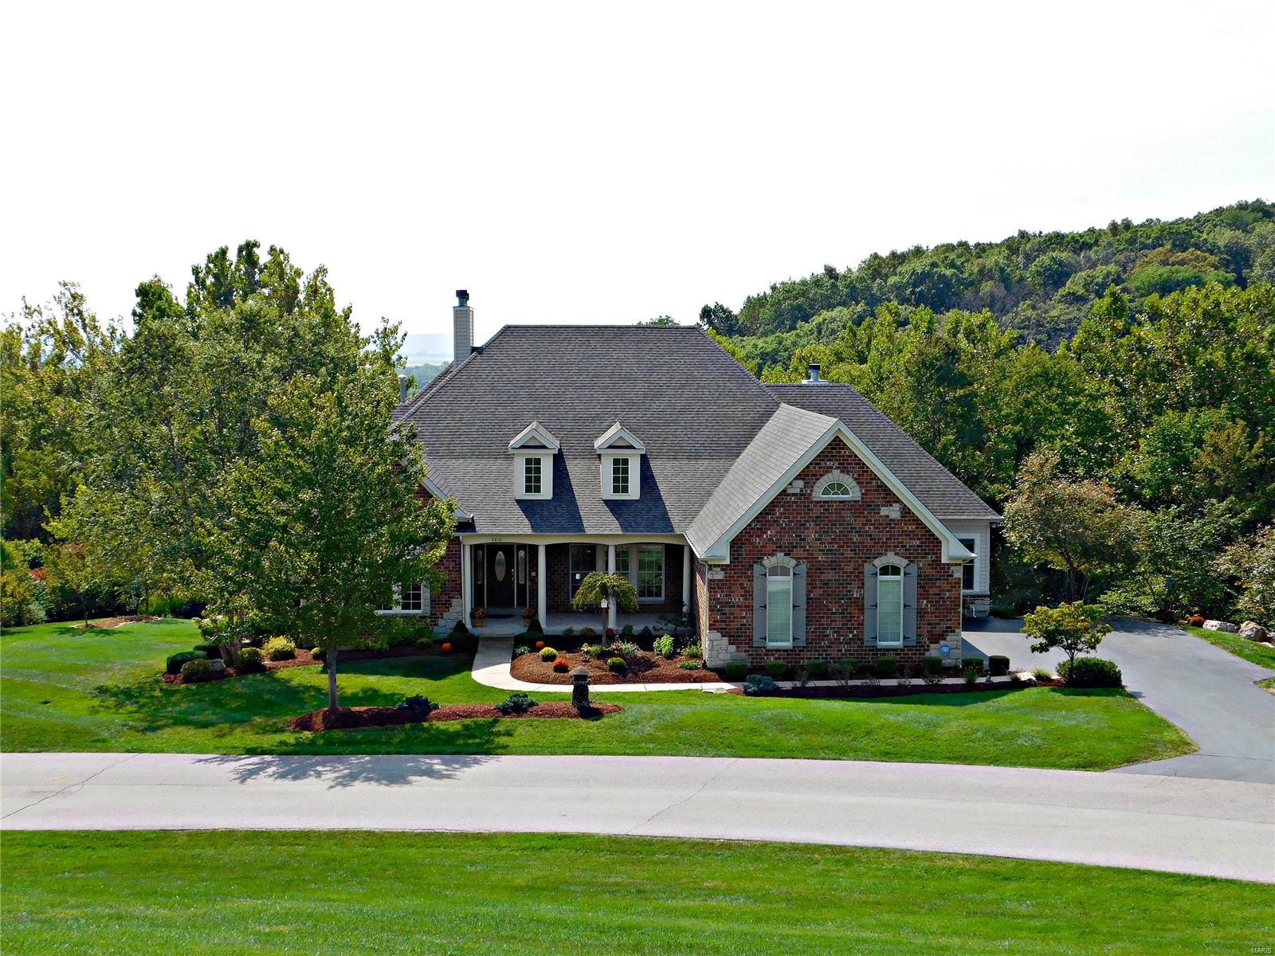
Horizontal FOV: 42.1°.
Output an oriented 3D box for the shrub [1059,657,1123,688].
[{"bbox_3d":[11.514,4.945,42.200,1.648,0.728,1.484,0,5,-2],"label":"shrub"}]

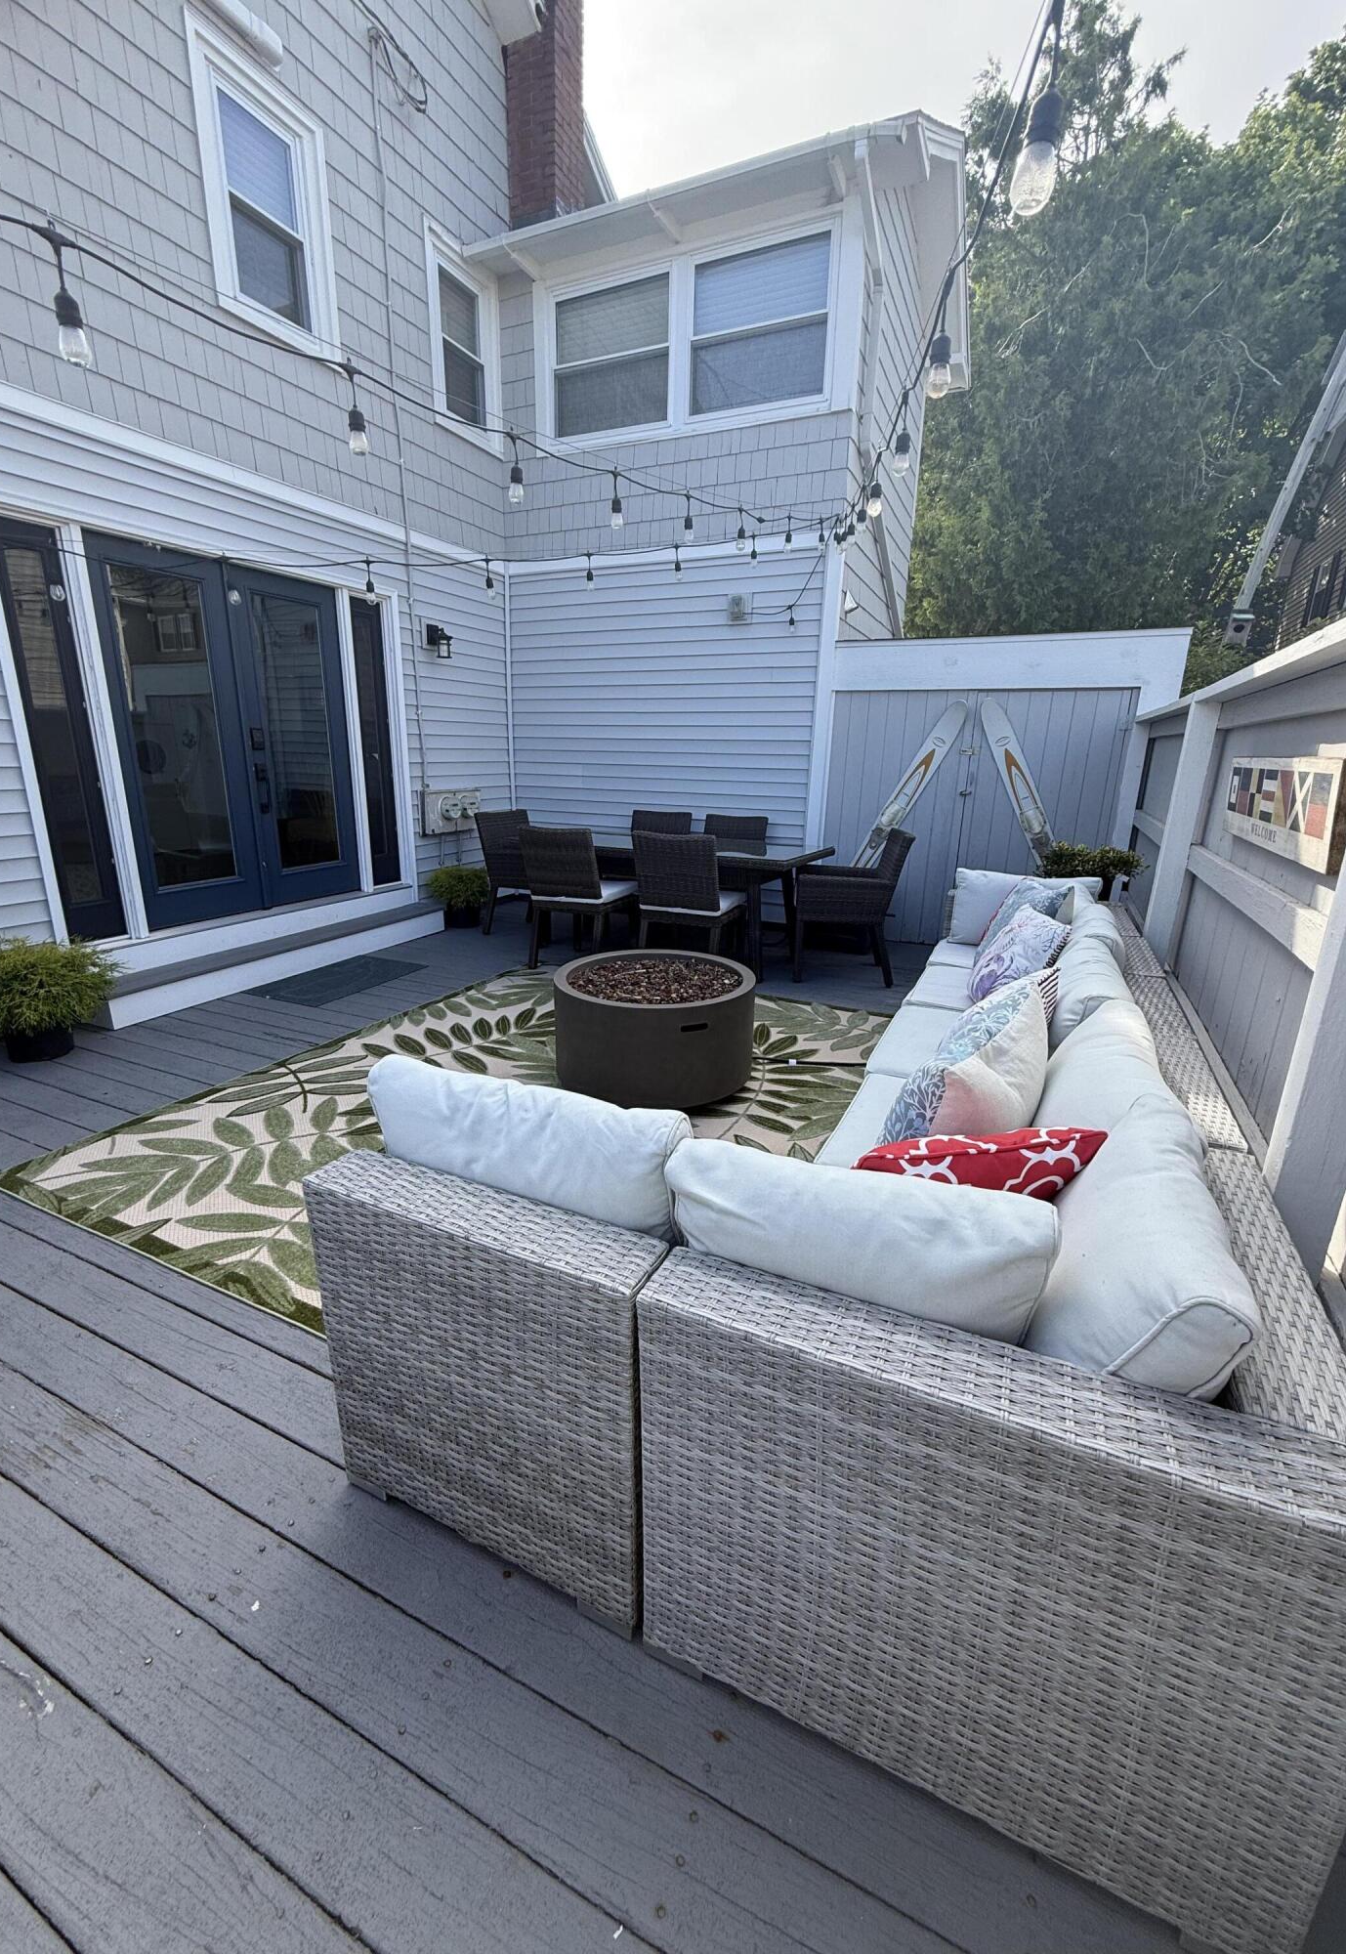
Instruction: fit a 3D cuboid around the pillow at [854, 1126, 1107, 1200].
[{"bbox_3d":[0.437,0.408,1.328,0.440,0.410,0.140,-3,46,-14],"label":"pillow"}]

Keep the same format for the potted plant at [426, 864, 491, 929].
[{"bbox_3d":[-1.666,-0.639,6.223,0.500,0.470,0.500,1,16,0],"label":"potted plant"}]

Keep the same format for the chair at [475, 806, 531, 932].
[{"bbox_3d":[-1.045,-0.773,5.866,0.610,0.870,0.550,9,17,24],"label":"chair"}]

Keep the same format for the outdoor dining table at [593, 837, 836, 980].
[{"bbox_3d":[-0.028,-0.509,5.160,1.860,0.730,0.930,8,18,24],"label":"outdoor dining table"}]

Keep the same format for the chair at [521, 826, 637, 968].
[{"bbox_3d":[-0.529,-0.487,4.803,0.500,0.875,0.640,8,18,24],"label":"chair"}]

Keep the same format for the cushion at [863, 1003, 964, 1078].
[{"bbox_3d":[1.090,0.299,2.672,0.720,0.120,0.720,9,18,24],"label":"cushion"}]

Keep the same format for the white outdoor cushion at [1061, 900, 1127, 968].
[{"bbox_3d":[1.459,-0.051,2.811,0.180,0.400,0.620,21,22,20],"label":"white outdoor cushion"}]

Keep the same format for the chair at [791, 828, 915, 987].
[{"bbox_3d":[1.057,-0.437,4.717,0.640,0.875,0.580,4,16,11],"label":"chair"}]

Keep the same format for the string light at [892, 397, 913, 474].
[{"bbox_3d":[0.606,-1.433,2.095,0.046,0.183,0.046,9,17,24],"label":"string light"}]

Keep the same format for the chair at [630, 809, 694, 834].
[{"bbox_3d":[-0.175,-0.769,5.899,0.490,0.875,0.600,9,17,24],"label":"chair"}]

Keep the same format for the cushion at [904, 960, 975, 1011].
[{"bbox_3d":[1.361,0.126,3.229,0.710,0.110,0.640,9,17,24],"label":"cushion"}]

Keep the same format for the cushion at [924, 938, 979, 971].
[{"bbox_3d":[1.691,-0.040,3.890,0.720,0.120,0.700,9,18,24],"label":"cushion"}]

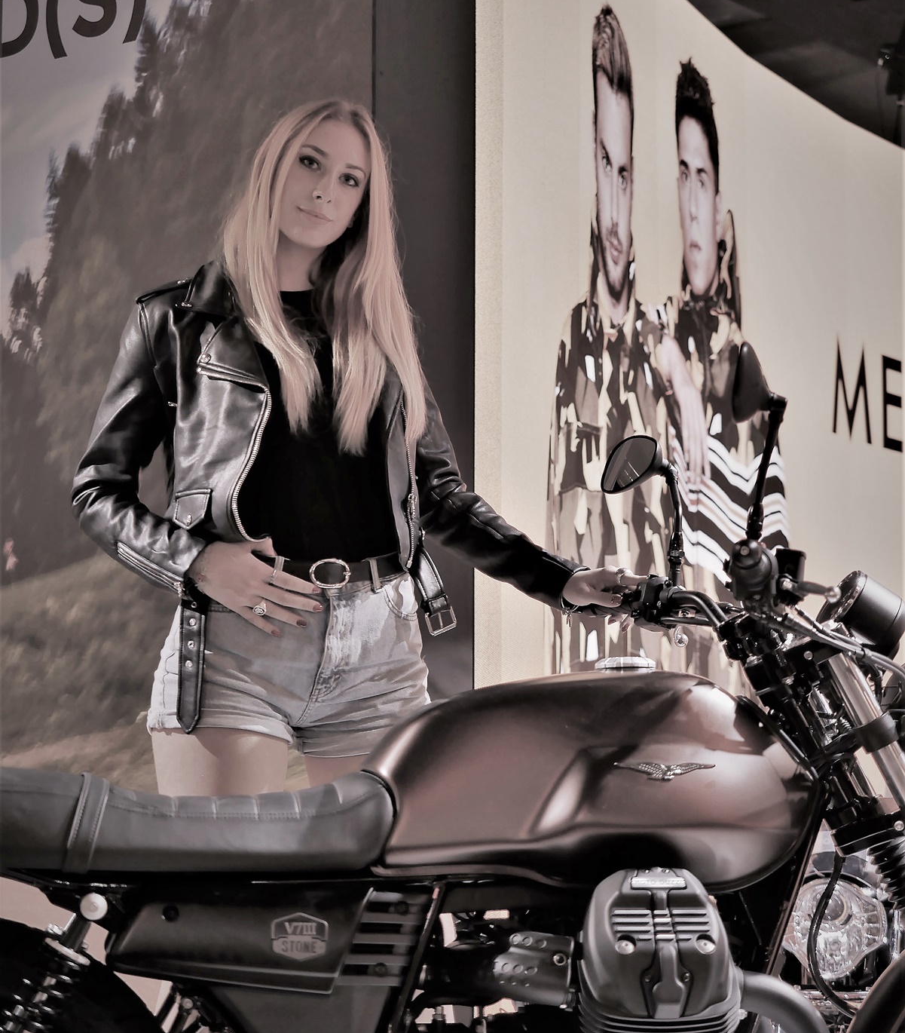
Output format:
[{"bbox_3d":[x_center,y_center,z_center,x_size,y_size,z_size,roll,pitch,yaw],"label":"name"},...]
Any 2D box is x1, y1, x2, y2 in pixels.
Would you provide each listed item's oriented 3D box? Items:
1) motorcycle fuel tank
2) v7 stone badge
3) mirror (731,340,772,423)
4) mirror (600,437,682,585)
[{"bbox_3d":[0.180,0.347,3.640,0.590,0.275,0.315,0,-4,4],"label":"motorcycle fuel tank"},{"bbox_3d":[-0.193,0.533,3.530,0.072,0.062,0.006,0,-4,4],"label":"v7 stone badge"},{"bbox_3d":[0.359,-0.161,3.340,0.055,0.097,0.125,-1,-4,9],"label":"mirror"},{"bbox_3d":[0.267,-0.011,3.910,0.095,0.210,0.130,3,-5,-34],"label":"mirror"}]

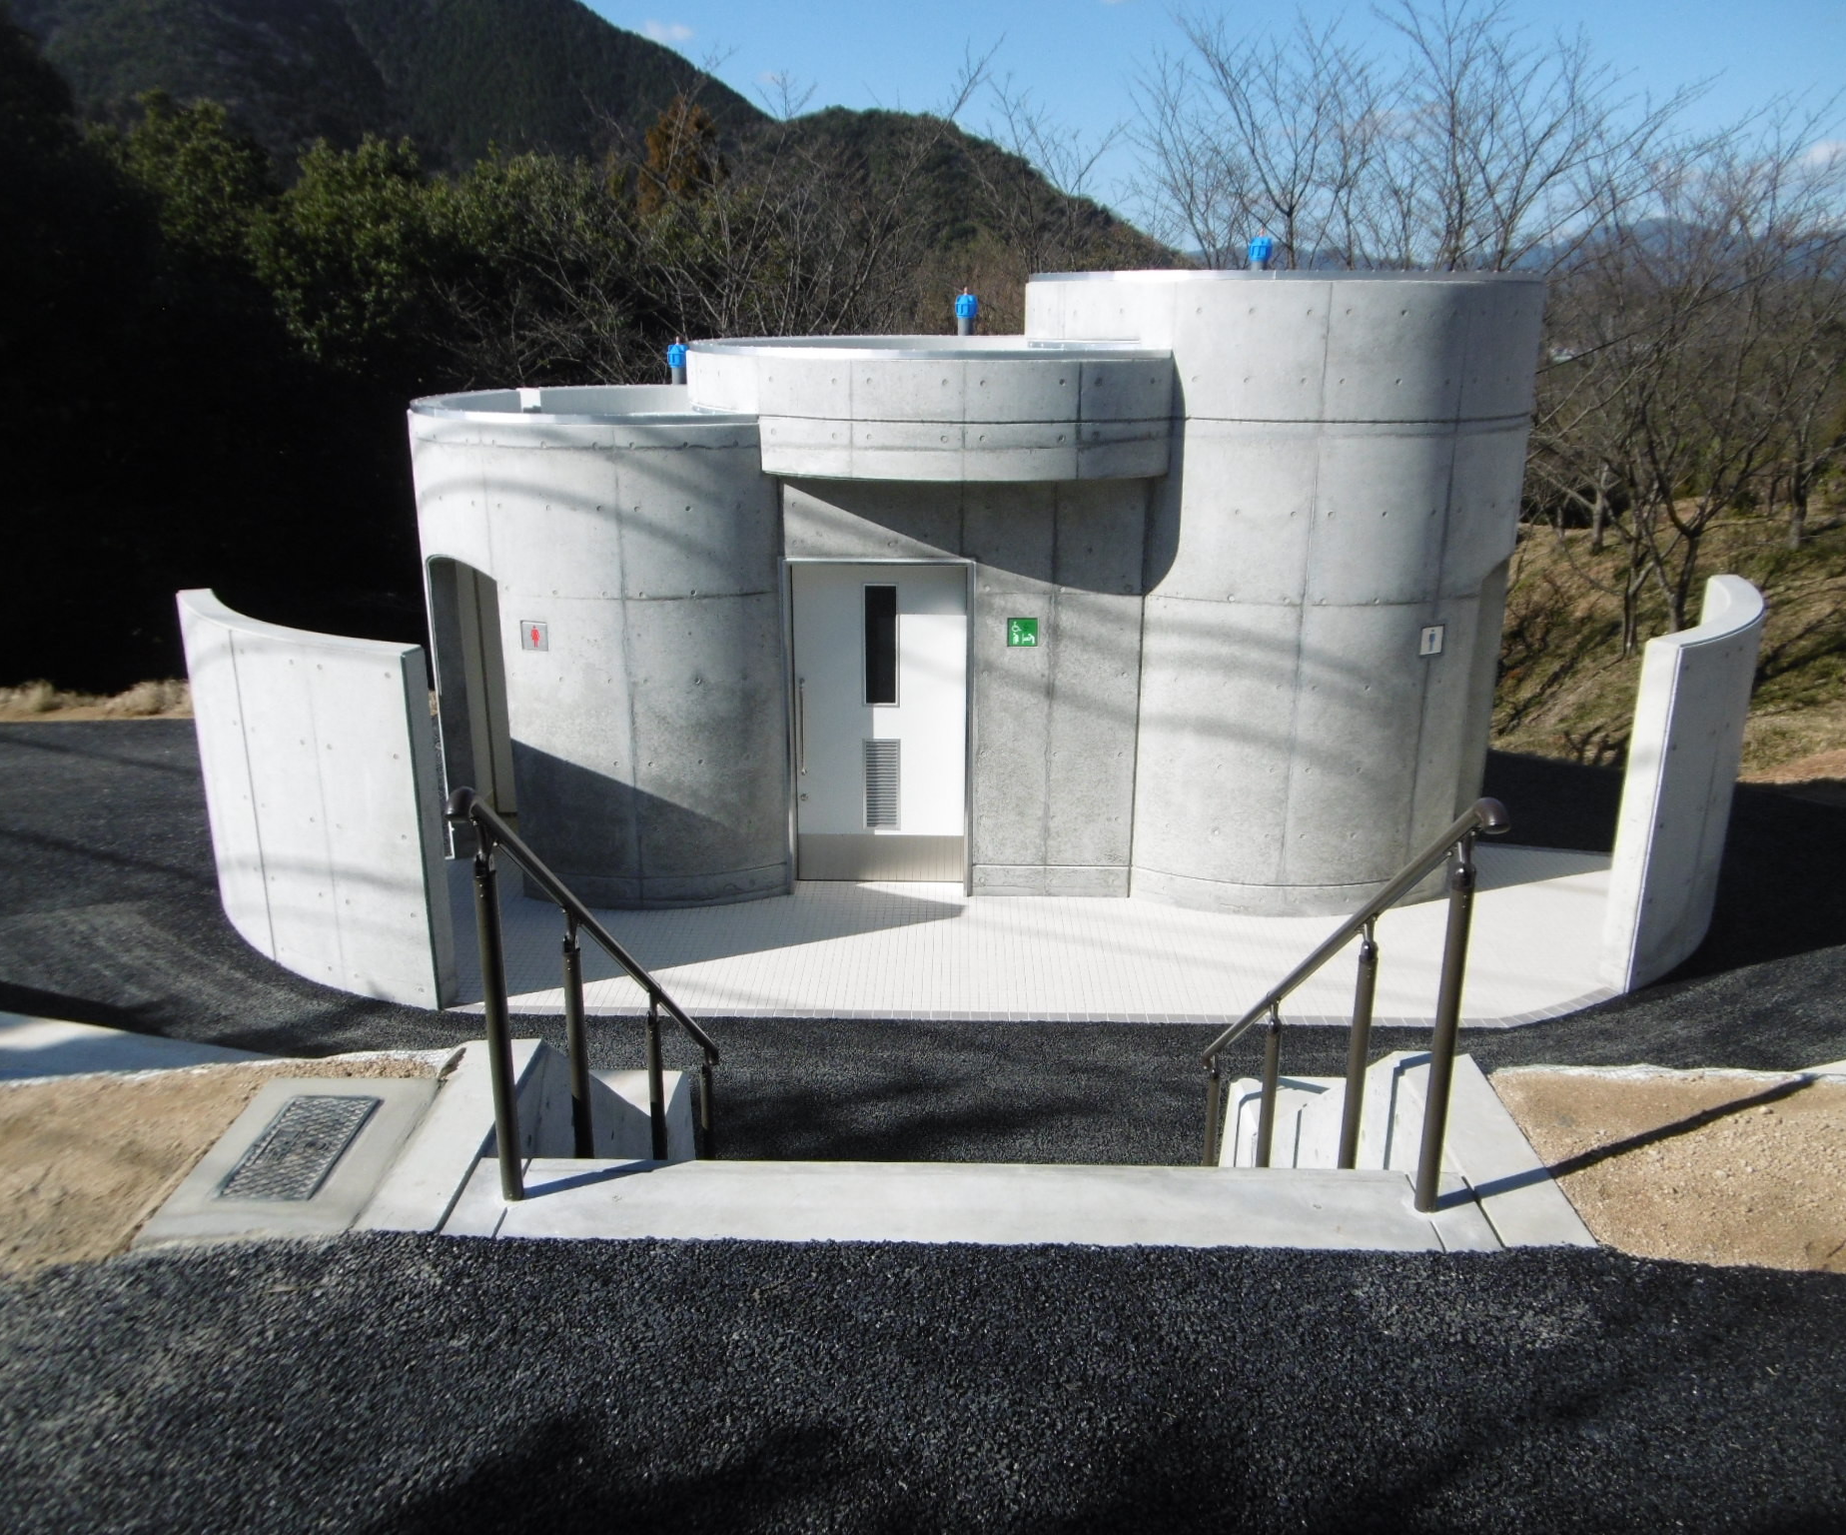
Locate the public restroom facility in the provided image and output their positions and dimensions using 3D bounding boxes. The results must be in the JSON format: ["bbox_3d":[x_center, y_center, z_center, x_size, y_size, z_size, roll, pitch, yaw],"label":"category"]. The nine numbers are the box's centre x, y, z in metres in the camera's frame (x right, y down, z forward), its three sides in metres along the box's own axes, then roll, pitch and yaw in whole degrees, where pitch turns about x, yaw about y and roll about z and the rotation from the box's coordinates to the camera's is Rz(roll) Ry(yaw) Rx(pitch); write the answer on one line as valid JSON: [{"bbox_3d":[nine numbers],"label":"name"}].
[{"bbox_3d":[0.256,-1.324,9.442,6.920,3.550,3.520,0,18,1],"label":"public restroom facility"}]

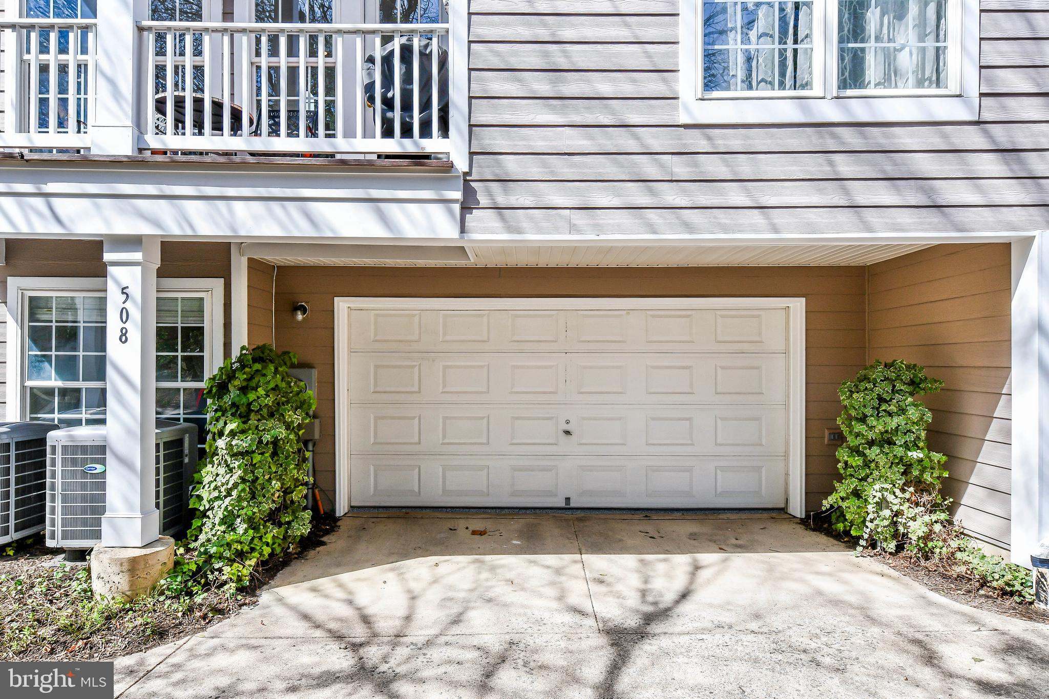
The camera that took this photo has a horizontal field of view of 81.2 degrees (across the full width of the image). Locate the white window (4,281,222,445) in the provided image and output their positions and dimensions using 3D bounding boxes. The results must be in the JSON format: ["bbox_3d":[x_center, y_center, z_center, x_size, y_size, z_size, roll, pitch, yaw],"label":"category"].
[{"bbox_3d":[-3.760,0.310,5.660,2.000,1.920,0.130,0,0,0],"label":"white window"}]

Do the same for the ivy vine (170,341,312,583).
[{"bbox_3d":[-2.240,0.790,4.960,0.980,1.670,0.950,0,0,0],"label":"ivy vine"}]

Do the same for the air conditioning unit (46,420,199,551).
[{"bbox_3d":[-3.080,1.000,4.800,0.770,0.880,0.770,0,0,2],"label":"air conditioning unit"}]

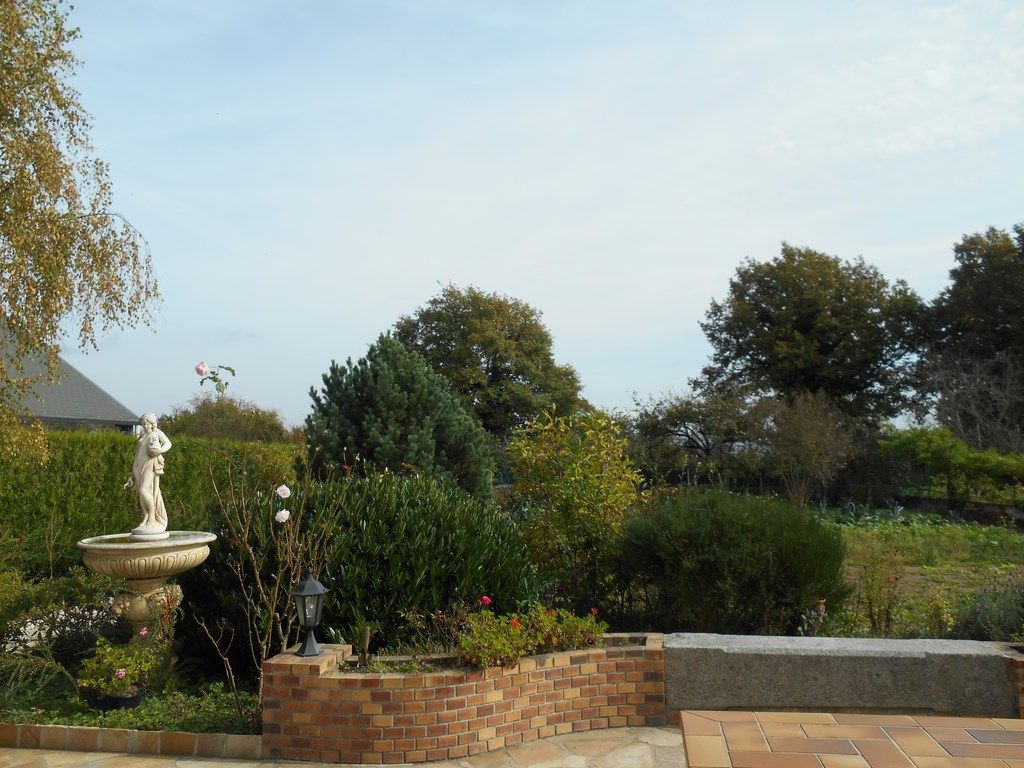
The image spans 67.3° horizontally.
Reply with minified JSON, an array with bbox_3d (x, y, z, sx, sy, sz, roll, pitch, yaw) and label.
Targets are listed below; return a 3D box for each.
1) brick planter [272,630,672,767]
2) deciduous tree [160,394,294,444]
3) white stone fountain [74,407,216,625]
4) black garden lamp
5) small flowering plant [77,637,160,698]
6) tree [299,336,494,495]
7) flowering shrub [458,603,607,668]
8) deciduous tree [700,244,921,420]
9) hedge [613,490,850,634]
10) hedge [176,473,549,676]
[{"bbox_3d":[-0.181,1.849,4.673,2.525,0.520,0.772,0,-6,-8],"label":"brick planter"},{"bbox_3d":[-10.706,2.683,28.896,5.000,4.595,4.600,-1,-6,0],"label":"deciduous tree"},{"bbox_3d":[-2.485,1.158,5.247,0.880,1.935,0.880,-2,-6,6],"label":"white stone fountain"},{"bbox_3d":[-1.206,1.351,4.592,0.205,0.495,0.205,-1,-6,0],"label":"black garden lamp"},{"bbox_3d":[-2.559,1.879,4.995,0.540,0.455,0.500,-1,-6,0],"label":"small flowering plant"},{"bbox_3d":[-1.440,0.990,9.853,2.400,3.290,2.300,-1,-6,0],"label":"tree"},{"bbox_3d":[0.127,1.517,4.774,0.930,0.310,0.500,0,-6,-8],"label":"flowering shrub"},{"bbox_3d":[14.901,-0.846,38.238,10.800,12.465,10.000,-1,-6,0],"label":"deciduous tree"},{"bbox_3d":[2.240,1.749,7.963,2.400,1.270,1.900,-1,-6,0],"label":"hedge"},{"bbox_3d":[-1.222,1.482,6.288,2.850,1.545,1.600,-1,-6,0],"label":"hedge"}]

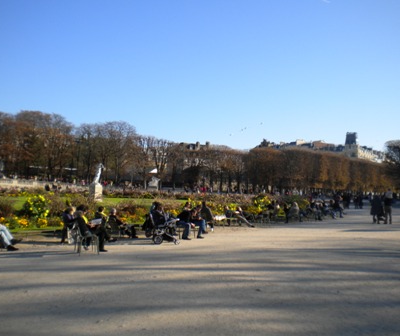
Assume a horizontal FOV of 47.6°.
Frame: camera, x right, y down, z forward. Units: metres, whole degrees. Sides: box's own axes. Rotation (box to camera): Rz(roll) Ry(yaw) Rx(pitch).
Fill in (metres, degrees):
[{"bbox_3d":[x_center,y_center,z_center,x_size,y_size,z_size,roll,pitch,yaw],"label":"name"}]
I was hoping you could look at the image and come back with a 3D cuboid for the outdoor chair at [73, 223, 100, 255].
[{"bbox_3d":[-2.937,1.771,11.670,0.600,0.850,0.570,1,-3,-15],"label":"outdoor chair"}]

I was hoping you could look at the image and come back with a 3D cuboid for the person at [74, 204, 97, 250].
[{"bbox_3d":[-3.027,1.598,12.080,0.750,1.240,0.550,1,-3,-15],"label":"person"}]

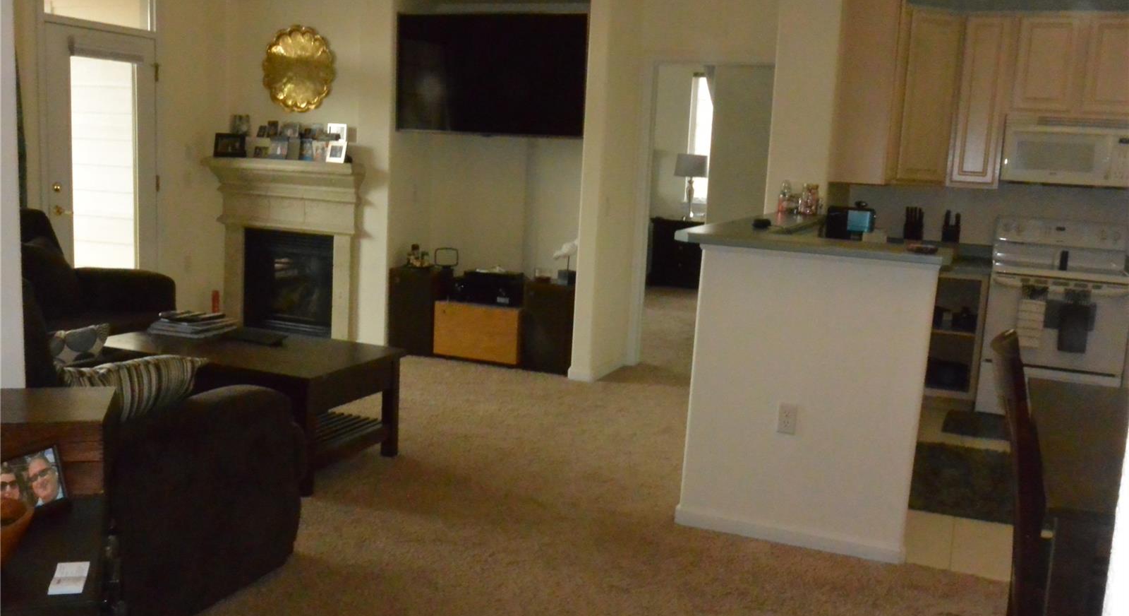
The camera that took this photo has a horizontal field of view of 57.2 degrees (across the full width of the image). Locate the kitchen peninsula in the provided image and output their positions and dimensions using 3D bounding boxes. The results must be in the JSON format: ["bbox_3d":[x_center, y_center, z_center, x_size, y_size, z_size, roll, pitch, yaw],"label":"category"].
[{"bbox_3d":[1.222,0.211,4.848,1.028,1.167,2.071,6,10,20],"label":"kitchen peninsula"}]

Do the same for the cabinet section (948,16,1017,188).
[{"bbox_3d":[2.655,-1.300,6.573,0.300,1.055,0.330,7,10,18],"label":"cabinet section"}]

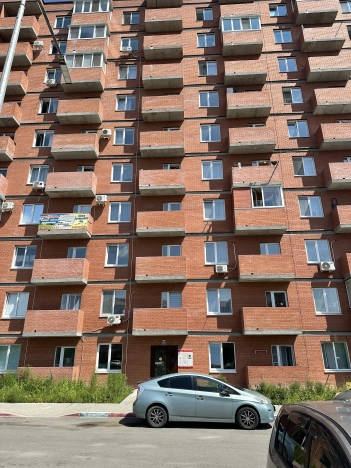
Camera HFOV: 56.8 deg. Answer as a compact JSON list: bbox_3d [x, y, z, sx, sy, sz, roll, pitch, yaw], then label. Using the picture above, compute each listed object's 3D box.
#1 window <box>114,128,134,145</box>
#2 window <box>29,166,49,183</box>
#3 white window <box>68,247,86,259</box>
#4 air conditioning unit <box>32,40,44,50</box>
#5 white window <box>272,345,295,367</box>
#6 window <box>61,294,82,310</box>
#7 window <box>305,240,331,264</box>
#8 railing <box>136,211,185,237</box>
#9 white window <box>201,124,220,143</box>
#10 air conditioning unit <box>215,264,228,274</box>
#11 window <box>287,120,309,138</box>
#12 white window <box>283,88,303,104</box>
[{"bbox_3d":[-3.615,-6.894,22.864,1.376,1.429,0.150,-1,-20,3],"label":"window"},{"bbox_3d":[-9.066,-3.893,21.570,1.289,1.410,0.160,-1,-20,3],"label":"window"},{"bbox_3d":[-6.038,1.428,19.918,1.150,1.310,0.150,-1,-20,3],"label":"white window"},{"bbox_3d":[-10.919,-15.126,25.981,0.800,0.550,0.300,-1,-20,3],"label":"air conditioning unit"},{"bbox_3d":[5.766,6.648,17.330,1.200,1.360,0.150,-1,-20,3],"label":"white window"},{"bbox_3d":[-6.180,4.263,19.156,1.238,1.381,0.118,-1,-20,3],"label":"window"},{"bbox_3d":[8.447,1.035,19.217,1.390,1.453,0.140,-1,-20,3],"label":"window"},{"bbox_3d":[-0.862,-0.598,19.782,2.850,1.250,1.030,-1,-20,3],"label":"railing"},{"bbox_3d":[2.487,-7.140,22.877,1.443,1.468,0.118,-1,-20,3],"label":"white window"},{"bbox_3d":[2.629,2.029,18.360,0.650,0.460,0.280,-1,-20,3],"label":"air conditioning unit"},{"bbox_3d":[8.556,-7.276,22.576,1.443,1.468,0.118,-1,-20,3],"label":"window"},{"bbox_3d":[8.477,-9.933,23.423,1.349,1.409,0.150,-1,-20,3],"label":"white window"}]

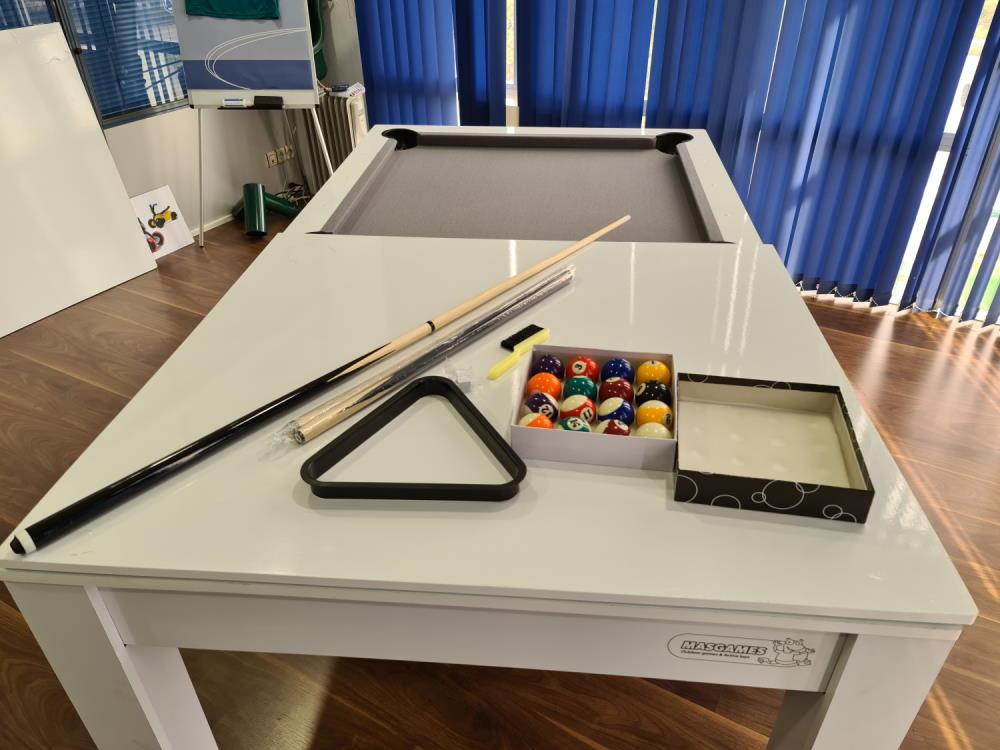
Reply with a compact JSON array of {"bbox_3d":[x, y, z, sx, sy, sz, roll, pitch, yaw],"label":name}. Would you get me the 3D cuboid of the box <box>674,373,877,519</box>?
[{"bbox_3d":[0.391,0.099,1.079,0.250,0.056,0.244,5,34,9],"label":"box"}]

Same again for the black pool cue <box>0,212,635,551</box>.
[{"bbox_3d":[-0.147,-0.092,1.412,0.030,0.030,1.494,25,41,33],"label":"black pool cue"}]

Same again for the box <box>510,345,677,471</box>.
[{"bbox_3d":[0.156,0.045,1.163,0.240,0.059,0.234,5,34,8],"label":"box"}]

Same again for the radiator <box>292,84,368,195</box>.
[{"bbox_3d":[-0.925,-1.283,4.131,0.400,0.640,0.155,17,37,25],"label":"radiator"}]

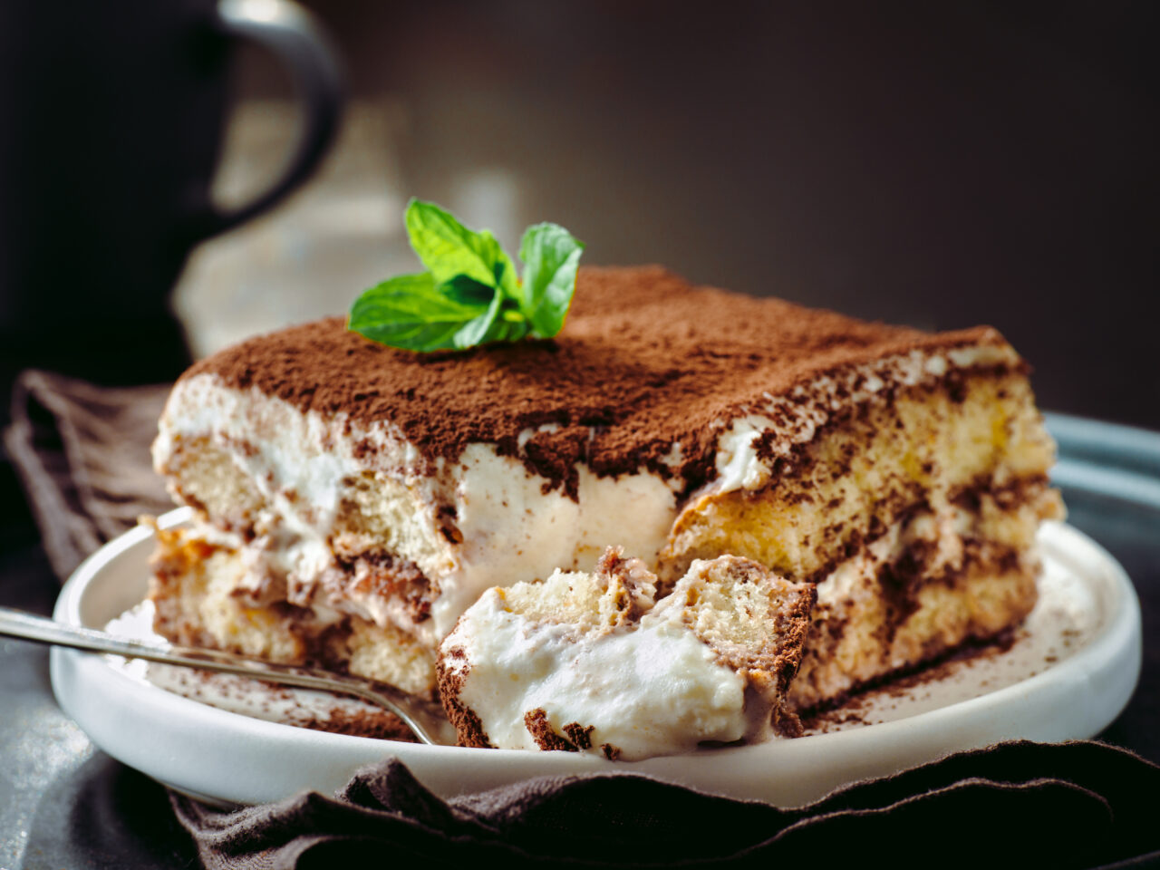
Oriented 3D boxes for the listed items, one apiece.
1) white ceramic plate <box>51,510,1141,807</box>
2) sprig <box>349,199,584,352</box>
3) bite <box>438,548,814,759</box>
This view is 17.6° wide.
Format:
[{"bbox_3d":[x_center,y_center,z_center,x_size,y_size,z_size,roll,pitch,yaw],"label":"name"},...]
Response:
[{"bbox_3d":[0.002,0.030,0.560,0.160,0.017,0.160,-1,14,0],"label":"white ceramic plate"},{"bbox_3d":[-0.017,-0.024,0.573,0.035,0.019,0.025,-1,14,0],"label":"sprig"},{"bbox_3d":[0.006,0.028,0.513,0.050,0.028,0.032,-1,14,0],"label":"bite"}]

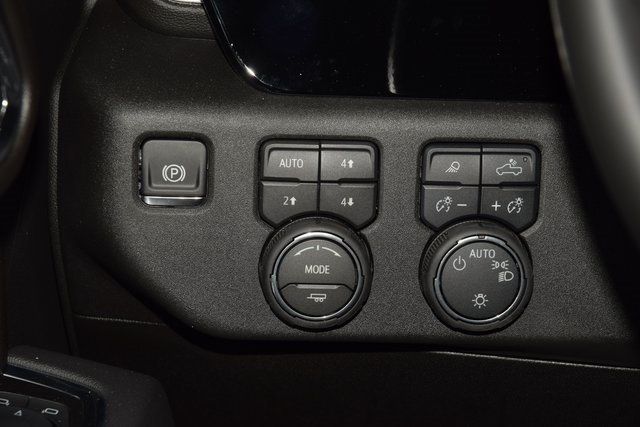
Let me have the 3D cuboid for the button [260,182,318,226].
[{"bbox_3d":[-0.012,-0.004,0.745,0.022,0.017,0.008,1,10,-1],"label":"button"}]

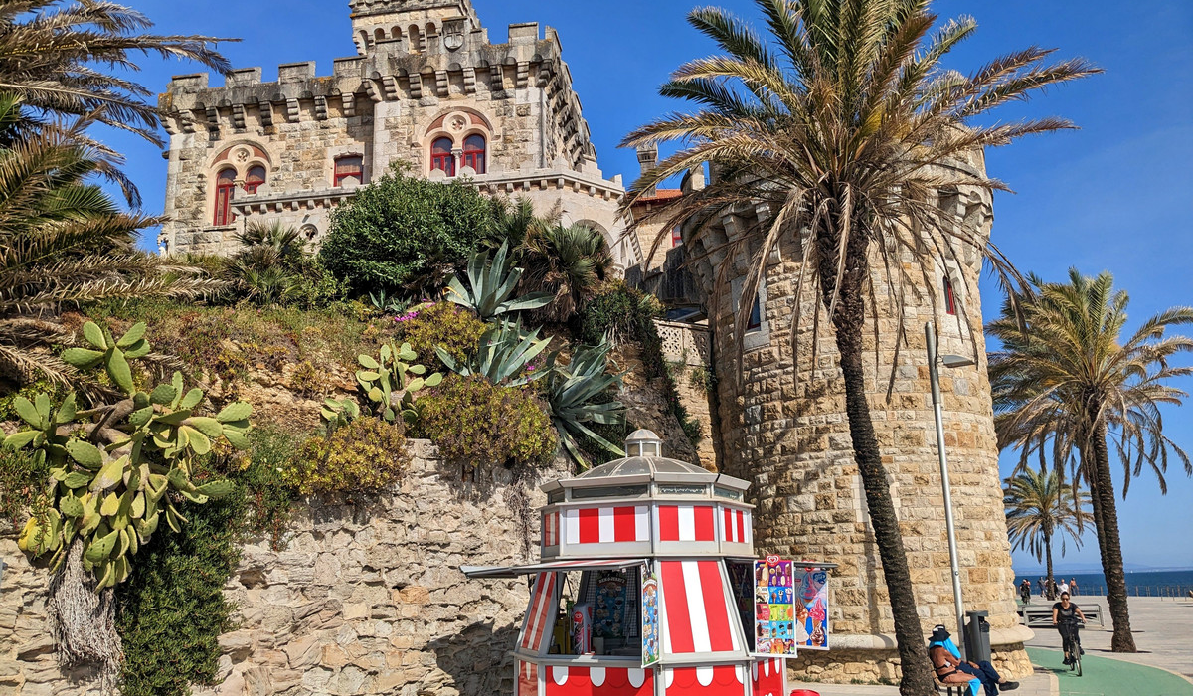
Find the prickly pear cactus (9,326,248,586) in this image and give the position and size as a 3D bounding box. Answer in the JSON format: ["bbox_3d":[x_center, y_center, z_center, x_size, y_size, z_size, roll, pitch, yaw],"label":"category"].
[{"bbox_3d":[-4.796,1.075,9.702,2.300,2.700,1.500,8,-17,-32],"label":"prickly pear cactus"}]

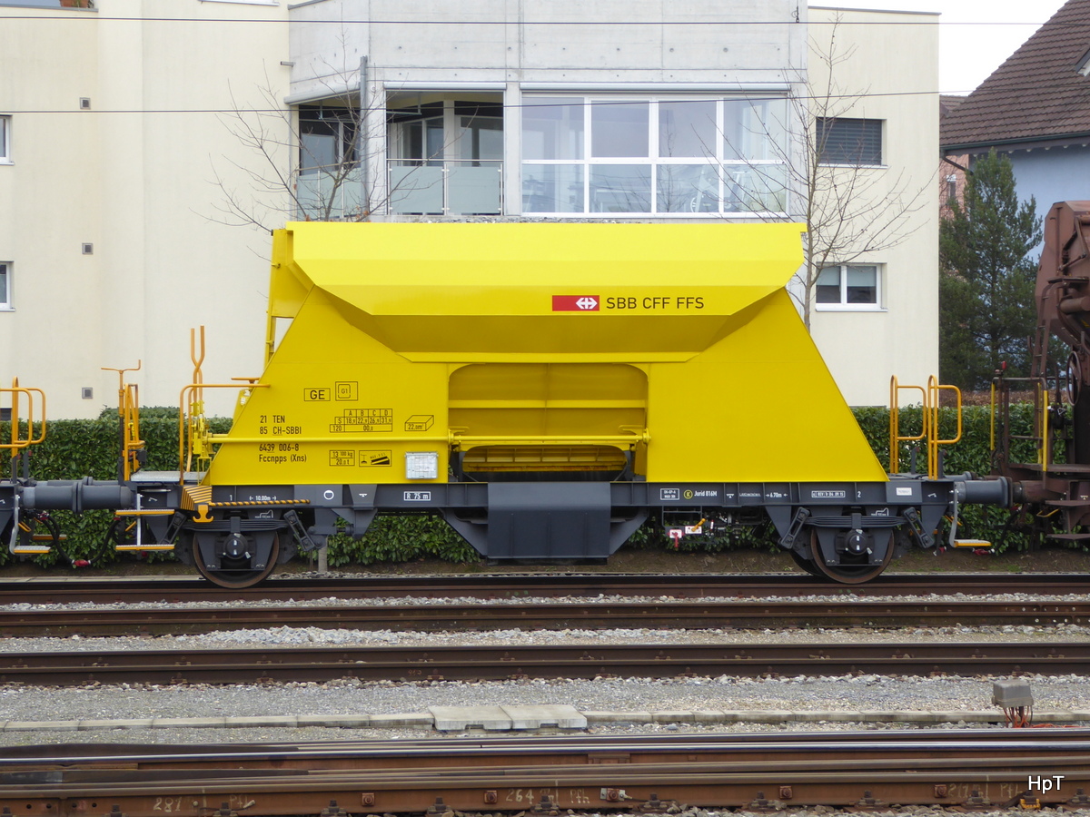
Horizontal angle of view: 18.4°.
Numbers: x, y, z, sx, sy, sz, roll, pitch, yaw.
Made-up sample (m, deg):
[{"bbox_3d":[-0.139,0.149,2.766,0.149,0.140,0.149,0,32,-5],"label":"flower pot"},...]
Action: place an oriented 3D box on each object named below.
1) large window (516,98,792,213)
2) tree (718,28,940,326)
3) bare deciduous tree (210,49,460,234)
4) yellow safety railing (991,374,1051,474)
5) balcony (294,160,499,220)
[{"bbox_3d":[2.064,-4.730,63.000,5.000,2.280,0.200,0,1,-5],"label":"large window"},{"bbox_3d":[3.484,-1.519,43.300,3.000,7.110,2.900,0,1,-5],"label":"tree"},{"bbox_3d":[-2.637,-1.368,43.000,3.400,6.800,3.200,0,1,-5],"label":"bare deciduous tree"},{"bbox_3d":[5.300,0.175,37.700,0.100,1.050,2.400,0,1,-5],"label":"yellow safety railing"},{"bbox_3d":[-2.823,-4.083,63.696,3.950,1.080,2.400,0,1,-5],"label":"balcony"}]

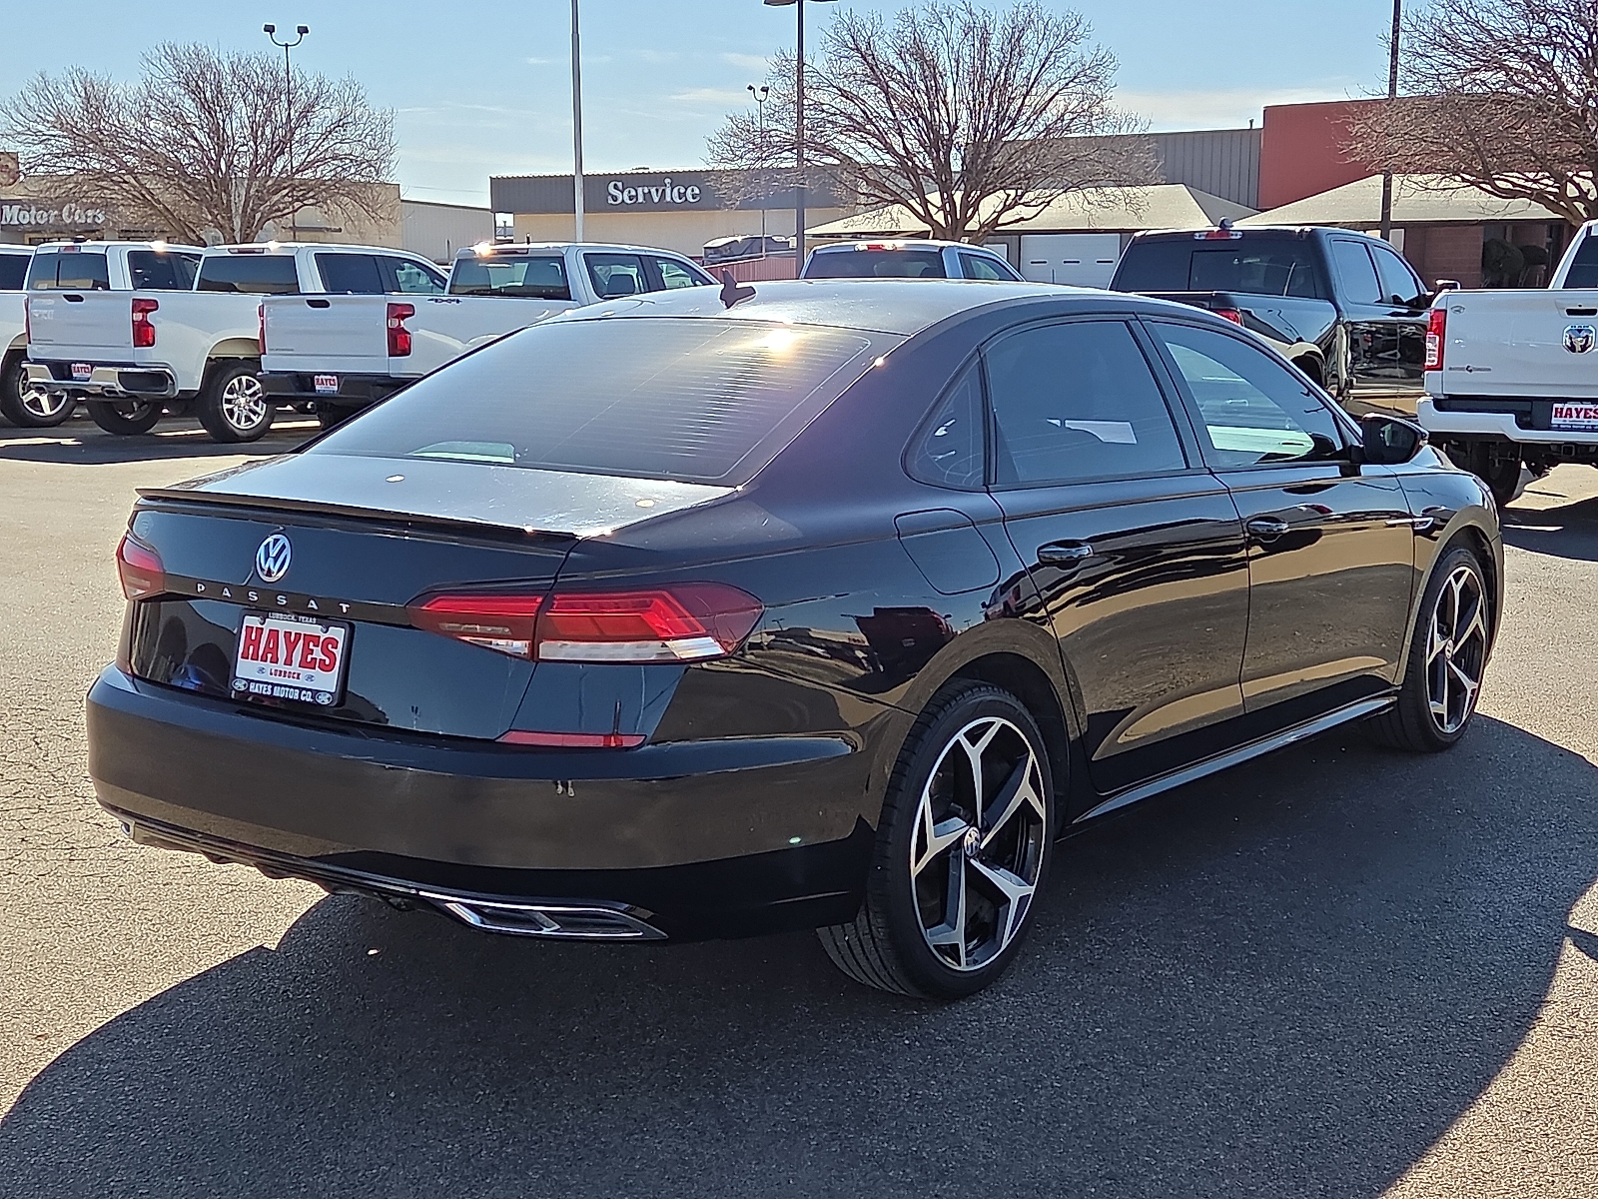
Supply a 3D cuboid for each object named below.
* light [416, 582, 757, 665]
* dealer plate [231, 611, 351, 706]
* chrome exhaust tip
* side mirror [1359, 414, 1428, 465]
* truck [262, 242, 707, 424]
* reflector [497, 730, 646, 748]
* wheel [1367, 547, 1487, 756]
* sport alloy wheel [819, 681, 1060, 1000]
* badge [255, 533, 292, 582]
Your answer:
[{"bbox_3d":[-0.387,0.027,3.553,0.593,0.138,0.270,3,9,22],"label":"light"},{"bbox_3d":[-0.961,0.113,3.824,0.312,0.165,0.020,6,-3,37],"label":"dealer plate"},{"bbox_3d":[-0.456,0.559,3.594,0.460,0.068,0.090,3,9,22],"label":"chrome exhaust tip"},{"bbox_3d":[1.667,-0.451,5.672,0.205,0.143,0.135,6,10,37],"label":"side mirror"},{"bbox_3d":[-2.044,-2.336,18.721,2.060,1.920,5.885,6,11,40],"label":"truck"},{"bbox_3d":[-0.396,0.244,3.530,0.275,0.030,0.045,2,9,17],"label":"reflector"},{"bbox_3d":[1.978,0.148,6.458,0.240,0.665,0.665,6,10,37],"label":"wheel"},{"bbox_3d":[0.286,0.491,4.249,0.240,0.665,0.665,6,10,37],"label":"sport alloy wheel"},{"bbox_3d":[-0.977,-0.077,3.778,0.096,0.096,0.015,6,-5,37],"label":"badge"}]

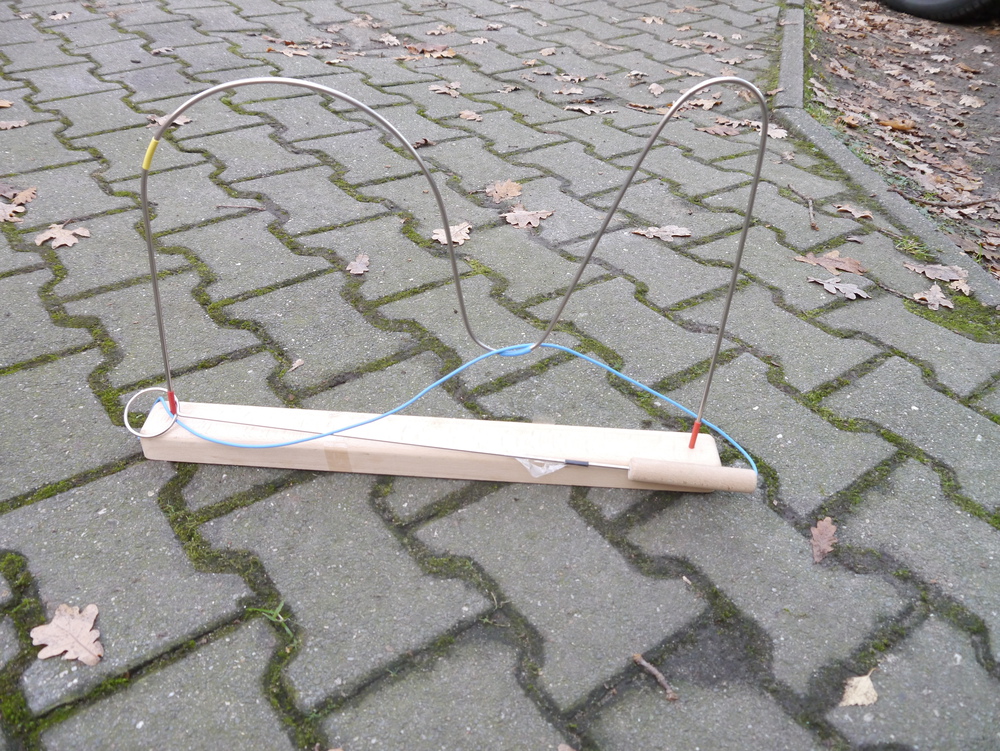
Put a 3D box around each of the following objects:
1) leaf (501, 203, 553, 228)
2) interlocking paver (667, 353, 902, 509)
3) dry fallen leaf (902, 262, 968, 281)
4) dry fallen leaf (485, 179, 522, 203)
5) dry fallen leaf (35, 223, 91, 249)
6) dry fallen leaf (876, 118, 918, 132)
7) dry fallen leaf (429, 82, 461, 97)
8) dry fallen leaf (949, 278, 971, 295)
[{"bbox_3d":[0.039,-0.224,1.129,0.078,0.018,0.062,-6,38,-14],"label":"leaf"},{"bbox_3d":[0.270,0.076,0.826,0.160,0.070,0.193,-21,43,-31],"label":"interlocking paver"},{"bbox_3d":[0.586,-0.137,1.076,0.082,0.016,0.047,3,36,-2],"label":"dry fallen leaf"},{"bbox_3d":[0.005,-0.276,1.212,0.057,0.013,0.080,10,36,7],"label":"dry fallen leaf"},{"bbox_3d":[-0.541,-0.174,1.010,0.058,0.015,0.067,3,36,-2],"label":"dry fallen leaf"},{"bbox_3d":[0.791,-0.498,1.614,0.088,0.022,0.060,5,36,0],"label":"dry fallen leaf"},{"bbox_3d":[-0.106,-0.551,1.566,0.069,0.016,0.055,-4,37,-11],"label":"dry fallen leaf"},{"bbox_3d":[0.603,-0.115,1.052,0.042,0.012,0.026,-26,46,-35],"label":"dry fallen leaf"}]

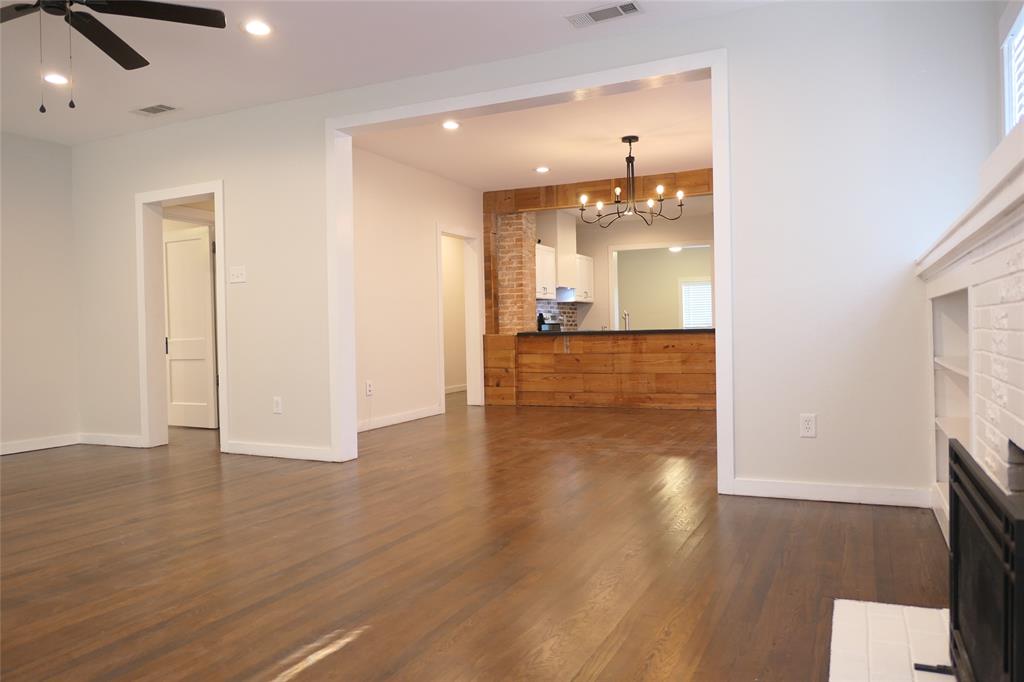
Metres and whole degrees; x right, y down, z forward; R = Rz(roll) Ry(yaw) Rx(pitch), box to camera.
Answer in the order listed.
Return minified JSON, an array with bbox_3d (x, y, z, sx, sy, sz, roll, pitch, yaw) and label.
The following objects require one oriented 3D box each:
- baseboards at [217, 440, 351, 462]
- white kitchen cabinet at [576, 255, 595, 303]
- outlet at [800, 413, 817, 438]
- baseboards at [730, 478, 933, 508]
[{"bbox_3d":[-1.782,0.845,5.230,1.231,0.095,0.022,-1,1,26],"label":"baseboards"},{"bbox_3d":[1.060,-1.016,11.290,0.320,0.775,0.800,-1,1,26],"label":"white kitchen cabinet"},{"bbox_3d":[1.570,0.448,3.614,0.074,0.120,0.010,-1,1,26],"label":"outlet"},{"bbox_3d":[1.645,0.798,3.587,0.967,0.095,0.022,-1,1,26],"label":"baseboards"}]

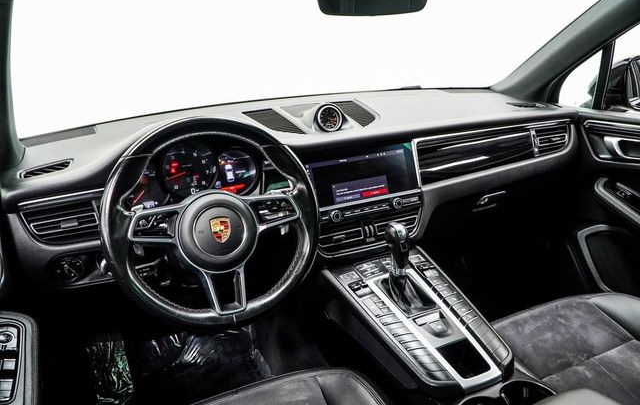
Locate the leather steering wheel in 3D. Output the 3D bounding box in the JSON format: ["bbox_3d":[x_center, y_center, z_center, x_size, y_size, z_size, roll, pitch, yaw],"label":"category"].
[{"bbox_3d":[-0.181,0.031,0.844,0.370,0.370,0.090,-8,-11,-20],"label":"leather steering wheel"}]

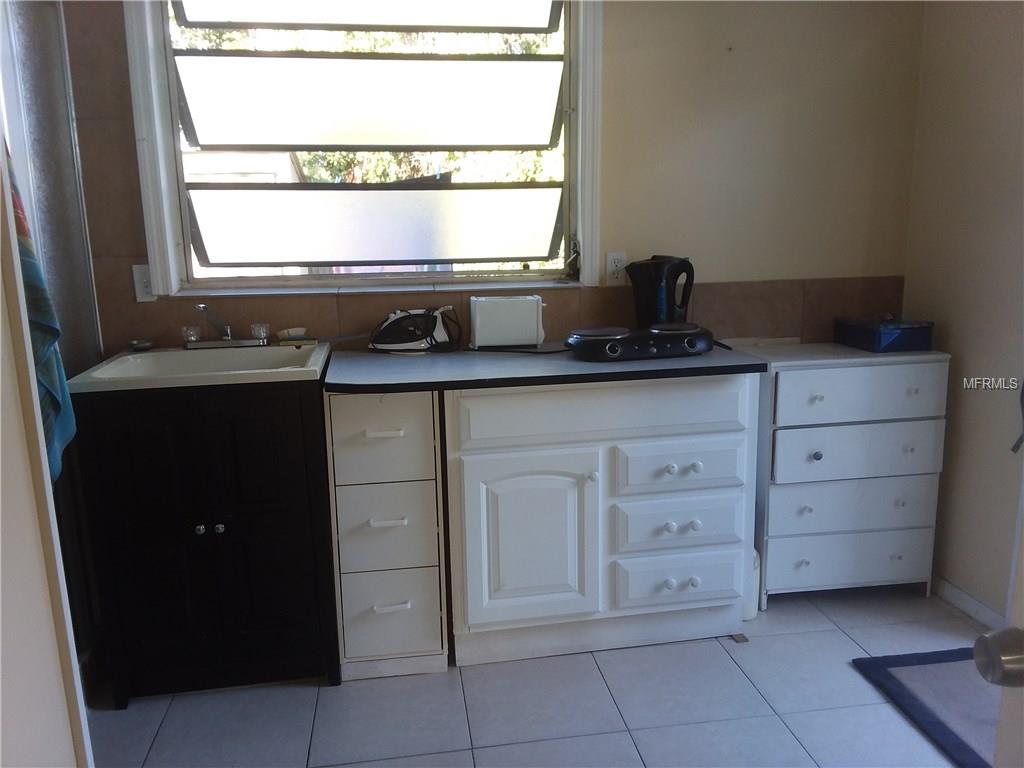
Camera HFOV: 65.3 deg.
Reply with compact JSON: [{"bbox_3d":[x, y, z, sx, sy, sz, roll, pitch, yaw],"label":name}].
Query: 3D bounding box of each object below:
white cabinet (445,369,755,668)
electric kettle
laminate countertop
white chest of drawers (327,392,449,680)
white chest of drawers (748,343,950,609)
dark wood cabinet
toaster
[{"bbox_3d":[0.237,0.346,2.554,0.908,0.824,0.539,-3,11,-8],"label":"white cabinet"},{"bbox_3d":[0.486,-0.284,2.664,0.231,0.278,0.160,-2,11,-3],"label":"electric kettle"},{"bbox_3d":[0.075,-0.065,2.459,1.229,0.028,0.603,-3,11,-8],"label":"laminate countertop"},{"bbox_3d":[-0.375,0.382,2.449,0.295,0.824,0.526,-3,11,-8],"label":"white chest of drawers"},{"bbox_3d":[1.077,0.292,2.752,0.608,0.817,0.381,-3,11,-8],"label":"white chest of drawers"},{"bbox_3d":[-0.832,0.382,2.366,0.621,0.876,0.529,-3,11,-8],"label":"dark wood cabinet"},{"bbox_3d":[-0.014,-0.205,2.660,0.240,0.166,0.123,-3,11,-8],"label":"toaster"}]

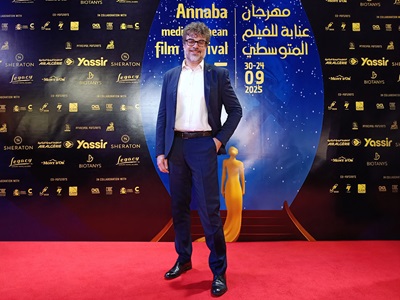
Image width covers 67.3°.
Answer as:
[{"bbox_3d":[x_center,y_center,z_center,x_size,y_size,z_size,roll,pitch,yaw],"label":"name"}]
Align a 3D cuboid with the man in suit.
[{"bbox_3d":[-0.010,-0.009,2.040,0.580,1.770,0.450,-1,-2,15],"label":"man in suit"}]

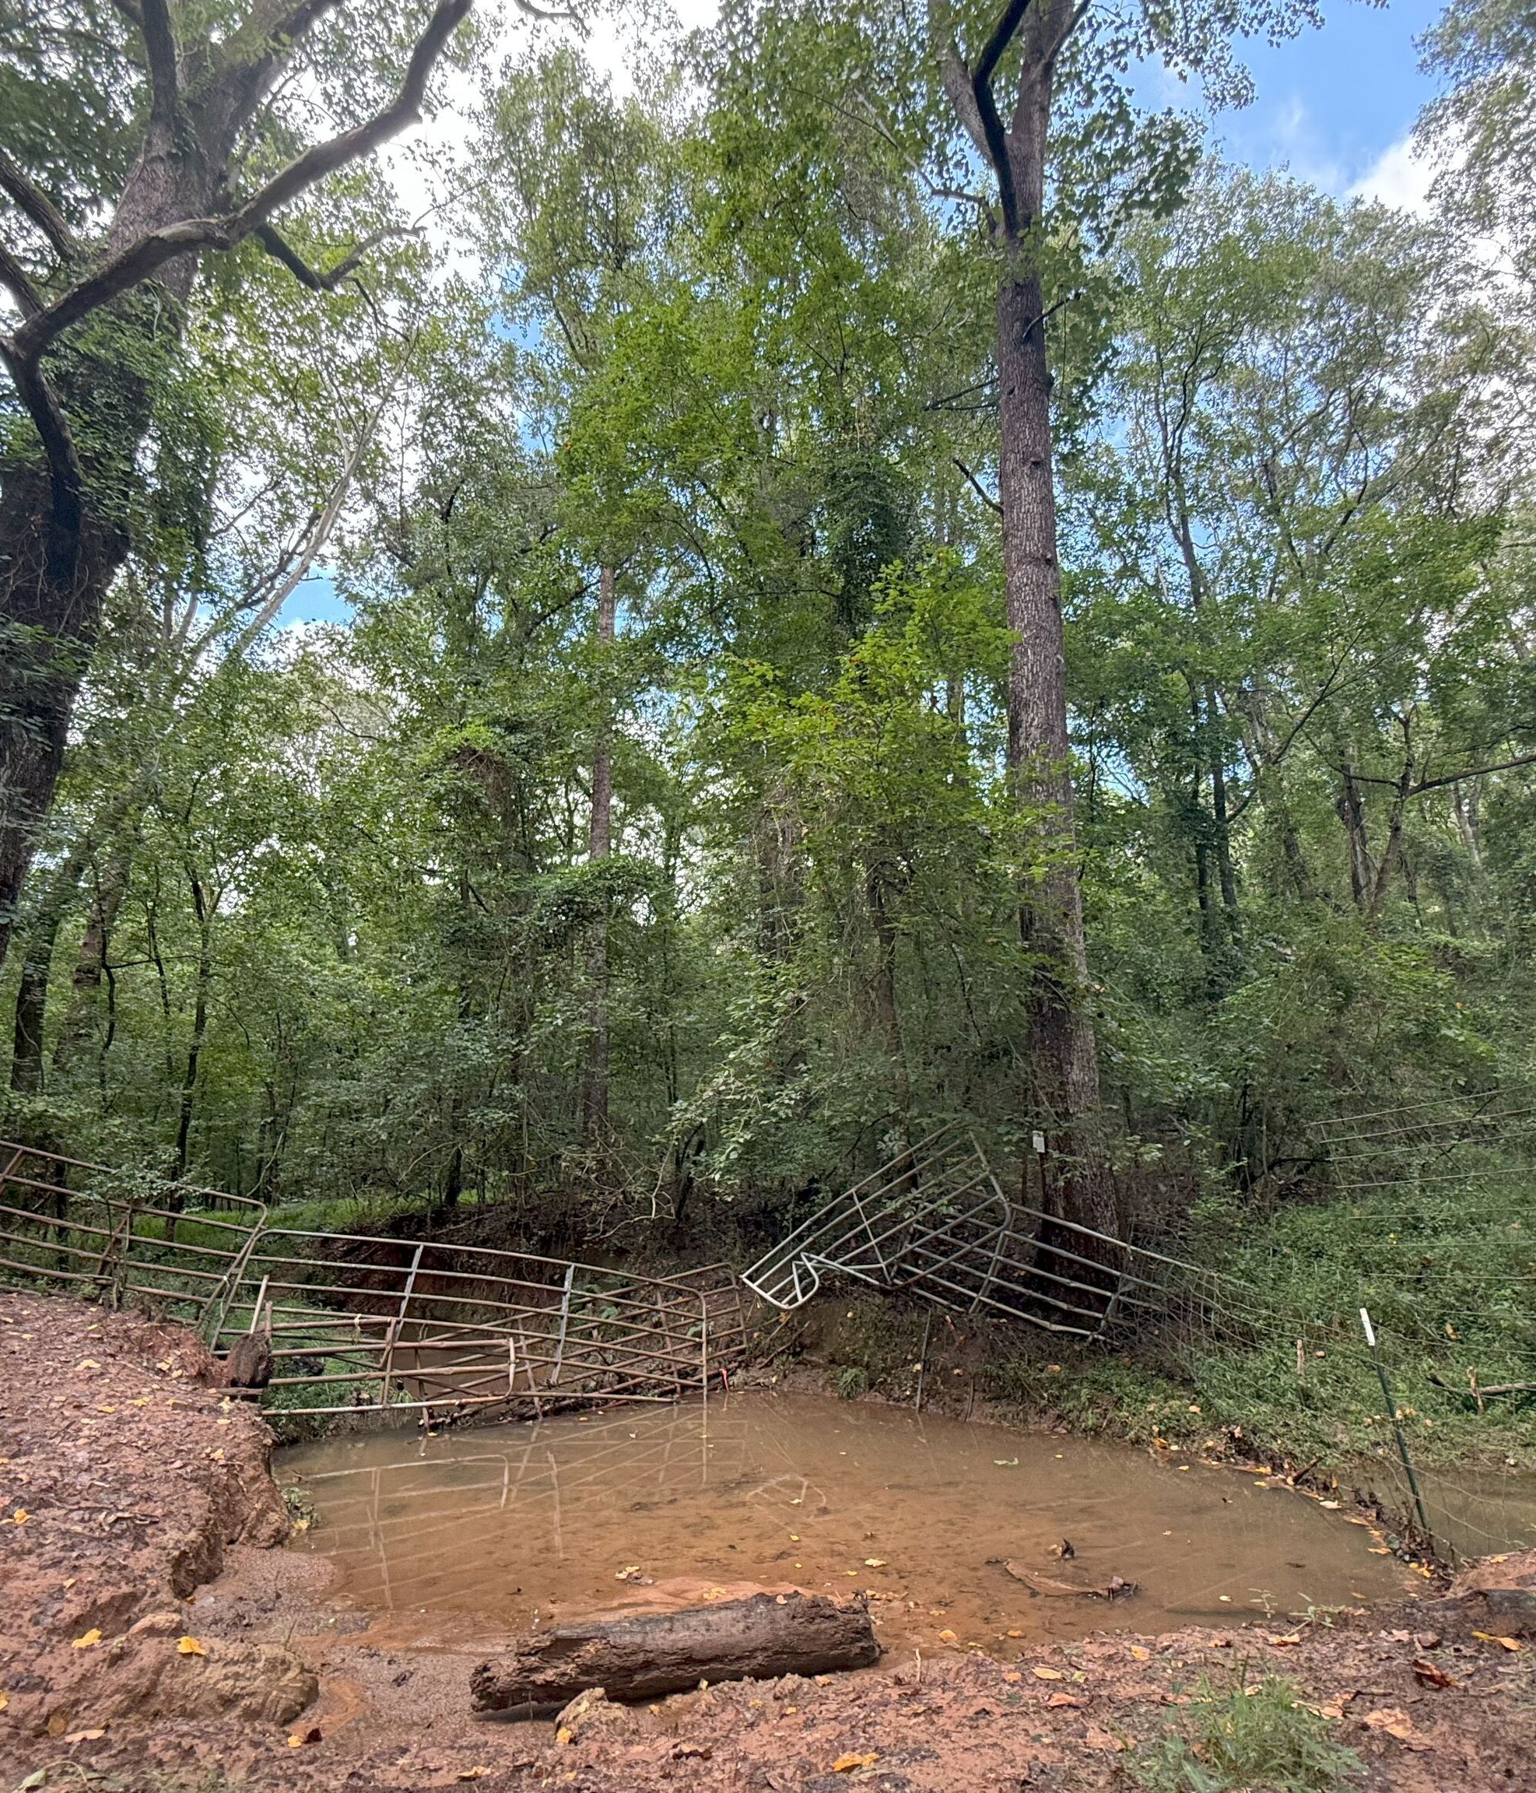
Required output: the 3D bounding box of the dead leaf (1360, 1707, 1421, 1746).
[{"bbox_3d":[1.864,2.485,2.894,0.160,0.040,0.140,-1,-18,0],"label":"dead leaf"}]

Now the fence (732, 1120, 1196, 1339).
[{"bbox_3d":[1.740,3.200,9.450,4.450,1.900,1.150,-11,-21,26],"label":"fence"}]

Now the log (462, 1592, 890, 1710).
[{"bbox_3d":[-0.308,2.690,3.470,1.420,0.250,0.250,2,-19,-11],"label":"log"}]

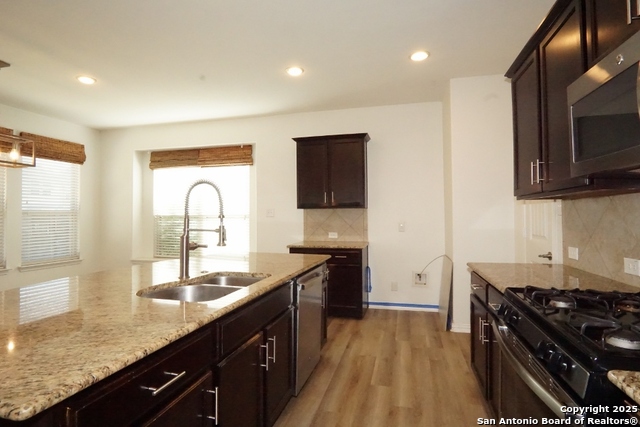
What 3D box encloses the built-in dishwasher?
[{"bbox_3d":[-0.345,0.819,2.481,0.598,0.818,0.617,0,-1,15],"label":"built-in dishwasher"}]

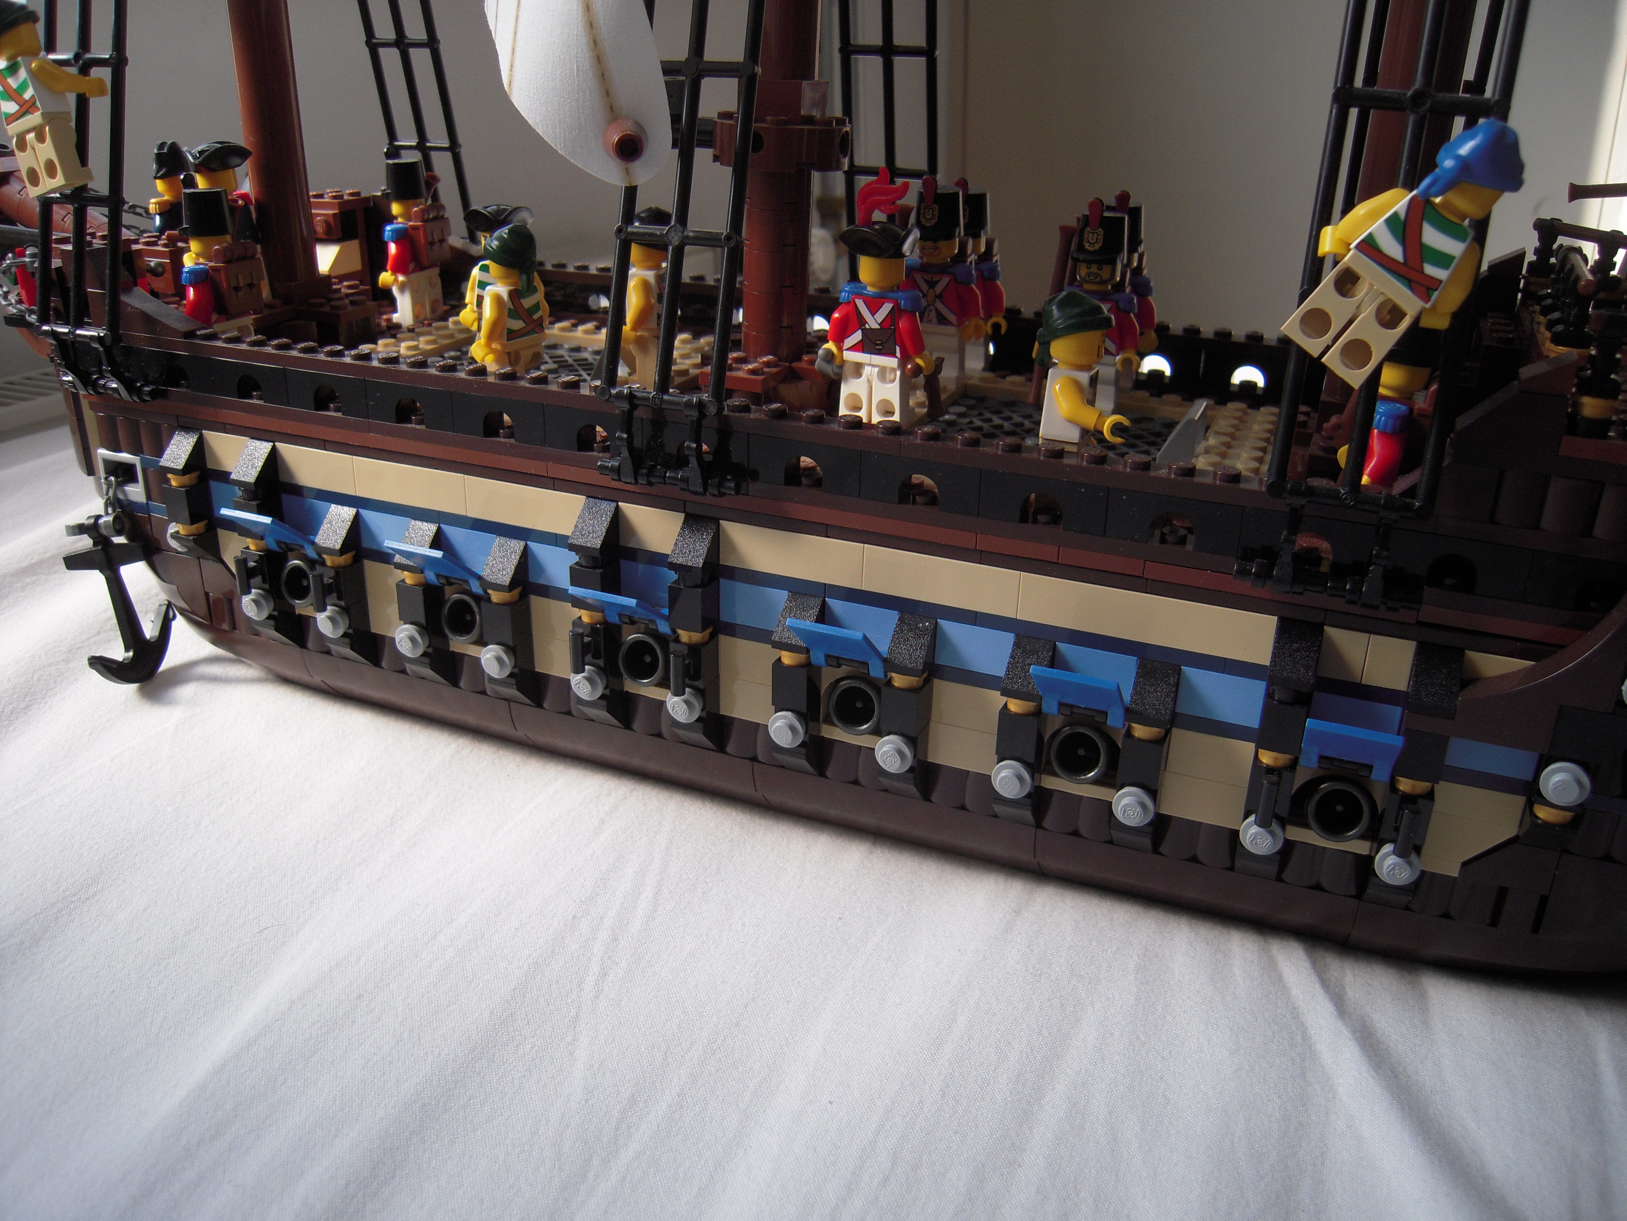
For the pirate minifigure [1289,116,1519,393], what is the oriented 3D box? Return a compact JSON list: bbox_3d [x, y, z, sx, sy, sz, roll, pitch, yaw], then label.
[{"bbox_3d":[0.094,-0.056,0.205,0.024,0.042,0.015,42,21,12],"label":"pirate minifigure"}]

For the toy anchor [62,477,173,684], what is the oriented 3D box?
[{"bbox_3d":[-0.187,-0.006,0.354,0.022,0.056,0.040,1,24,-1],"label":"toy anchor"}]

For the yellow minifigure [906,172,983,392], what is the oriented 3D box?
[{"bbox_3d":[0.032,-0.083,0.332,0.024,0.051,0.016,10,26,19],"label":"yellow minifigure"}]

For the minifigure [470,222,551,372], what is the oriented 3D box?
[{"bbox_3d":[-0.072,-0.072,0.318,0.015,0.042,0.024,11,26,20],"label":"minifigure"}]

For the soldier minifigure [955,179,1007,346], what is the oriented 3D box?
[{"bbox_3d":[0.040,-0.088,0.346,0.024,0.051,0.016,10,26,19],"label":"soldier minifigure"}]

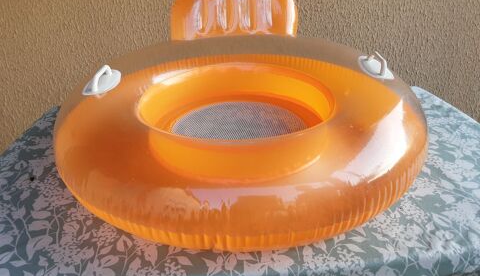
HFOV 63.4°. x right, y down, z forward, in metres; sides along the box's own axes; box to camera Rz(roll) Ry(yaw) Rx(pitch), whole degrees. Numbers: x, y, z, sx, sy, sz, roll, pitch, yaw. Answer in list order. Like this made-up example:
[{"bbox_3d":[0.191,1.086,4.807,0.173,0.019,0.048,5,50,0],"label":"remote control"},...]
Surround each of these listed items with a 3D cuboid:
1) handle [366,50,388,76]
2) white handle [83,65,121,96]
[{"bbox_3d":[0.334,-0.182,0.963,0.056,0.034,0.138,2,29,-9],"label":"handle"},{"bbox_3d":[-0.315,-0.140,0.903,0.060,0.035,0.145,2,31,7],"label":"white handle"}]

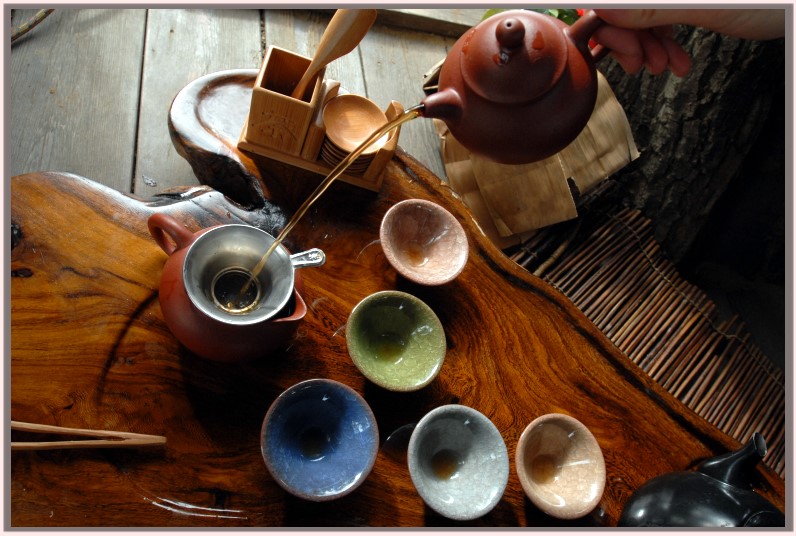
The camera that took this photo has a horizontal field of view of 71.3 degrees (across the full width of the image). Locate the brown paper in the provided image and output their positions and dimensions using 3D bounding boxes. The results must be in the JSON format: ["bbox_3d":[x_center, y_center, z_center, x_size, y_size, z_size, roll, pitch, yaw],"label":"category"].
[{"bbox_3d":[0.192,-0.155,0.742,0.250,0.050,0.220,-23,75,-27],"label":"brown paper"}]

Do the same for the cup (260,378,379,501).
[{"bbox_3d":[-0.057,0.123,0.390,0.079,0.044,0.079,8,63,-16],"label":"cup"}]

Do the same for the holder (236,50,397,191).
[{"bbox_3d":[-0.064,-0.130,0.485,0.131,0.073,0.060,16,61,-12],"label":"holder"}]

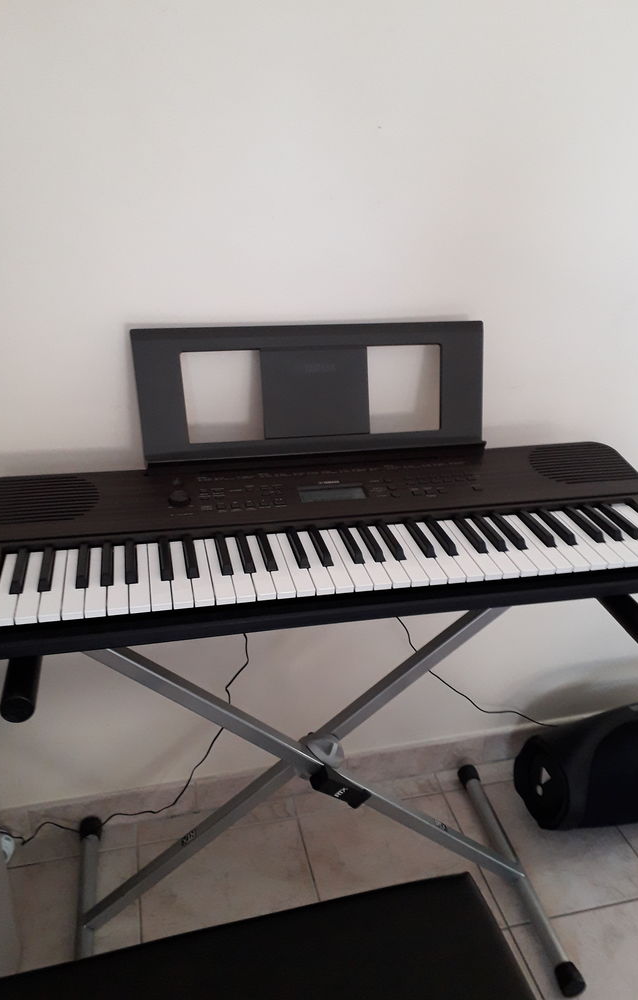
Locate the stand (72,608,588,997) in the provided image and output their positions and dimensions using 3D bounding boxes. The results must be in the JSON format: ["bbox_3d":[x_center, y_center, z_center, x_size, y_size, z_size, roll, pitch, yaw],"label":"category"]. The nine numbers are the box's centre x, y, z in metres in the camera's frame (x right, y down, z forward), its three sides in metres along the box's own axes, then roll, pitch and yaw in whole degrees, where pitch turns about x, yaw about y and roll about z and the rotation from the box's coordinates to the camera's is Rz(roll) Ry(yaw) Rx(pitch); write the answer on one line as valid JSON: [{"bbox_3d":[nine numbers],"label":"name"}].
[{"bbox_3d":[0.001,0.408,1.234,0.813,0.713,0.474,-4,28,-12],"label":"stand"}]

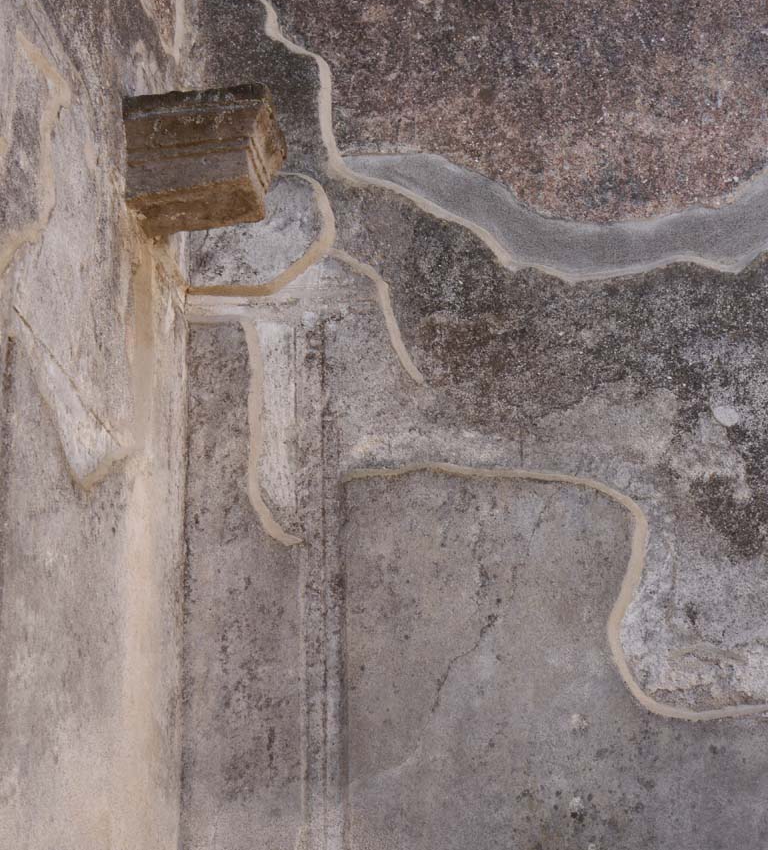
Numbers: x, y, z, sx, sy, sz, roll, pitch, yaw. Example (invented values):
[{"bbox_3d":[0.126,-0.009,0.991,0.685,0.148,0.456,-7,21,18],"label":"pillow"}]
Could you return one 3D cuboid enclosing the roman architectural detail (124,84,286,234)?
[{"bbox_3d":[-0.448,-0.655,3.710,0.340,0.240,0.340,-2,-14,4],"label":"roman architectural detail"}]

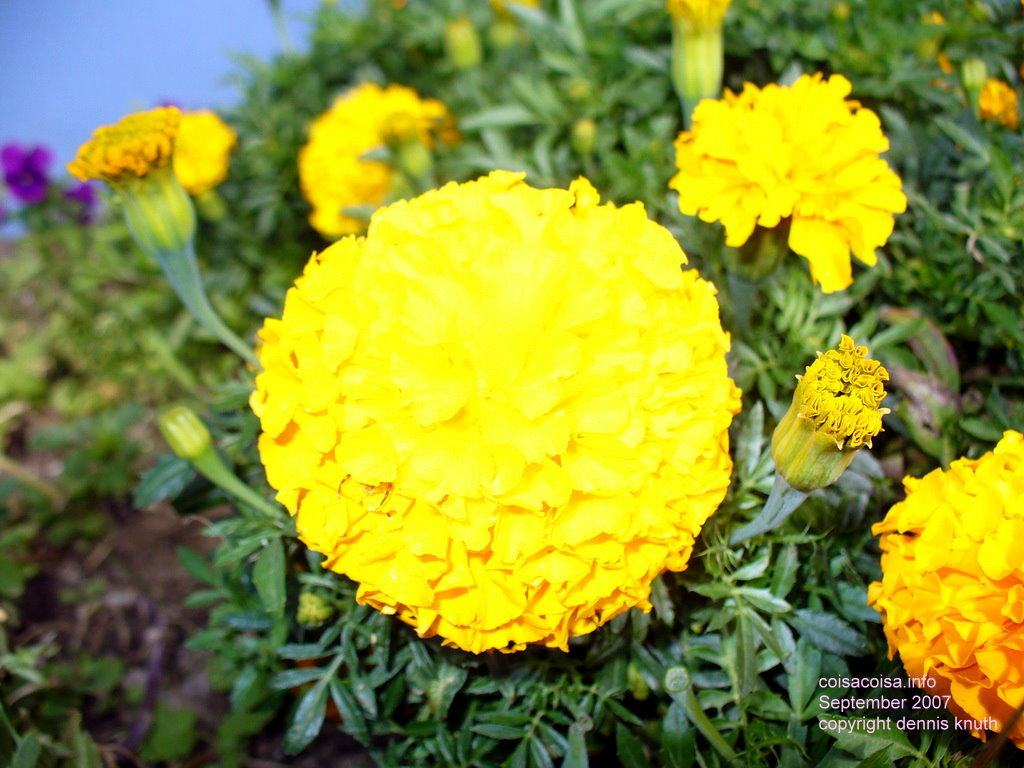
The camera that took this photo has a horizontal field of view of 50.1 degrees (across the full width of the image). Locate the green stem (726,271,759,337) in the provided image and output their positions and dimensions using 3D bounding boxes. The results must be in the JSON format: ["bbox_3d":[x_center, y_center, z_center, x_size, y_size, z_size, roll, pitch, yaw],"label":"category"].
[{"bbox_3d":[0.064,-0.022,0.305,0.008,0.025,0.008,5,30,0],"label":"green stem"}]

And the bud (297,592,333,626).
[{"bbox_3d":[-0.054,0.062,0.300,0.010,0.009,0.010,-3,57,4],"label":"bud"}]

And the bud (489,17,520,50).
[{"bbox_3d":[-0.004,-0.186,0.580,0.016,0.019,0.016,3,30,0],"label":"bud"}]

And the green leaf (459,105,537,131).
[{"bbox_3d":[-0.006,-0.108,0.450,0.033,0.004,0.011,-4,63,-3],"label":"green leaf"}]

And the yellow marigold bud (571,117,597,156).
[{"bbox_3d":[0.034,-0.117,0.520,0.012,0.018,0.012,0,35,0],"label":"yellow marigold bud"}]

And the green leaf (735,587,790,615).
[{"bbox_3d":[0.066,0.056,0.285,0.018,0.005,0.007,15,51,13],"label":"green leaf"}]

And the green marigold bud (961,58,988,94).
[{"bbox_3d":[0.203,-0.135,0.480,0.011,0.016,0.011,-7,26,3],"label":"green marigold bud"}]

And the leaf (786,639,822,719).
[{"bbox_3d":[0.079,0.079,0.295,0.009,0.005,0.024,-1,66,6],"label":"leaf"}]

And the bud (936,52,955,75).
[{"bbox_3d":[0.269,-0.199,0.680,0.011,0.014,0.011,0,35,0],"label":"bud"}]

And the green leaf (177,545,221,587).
[{"bbox_3d":[-0.090,0.053,0.315,0.018,0.004,0.005,38,60,14],"label":"green leaf"}]

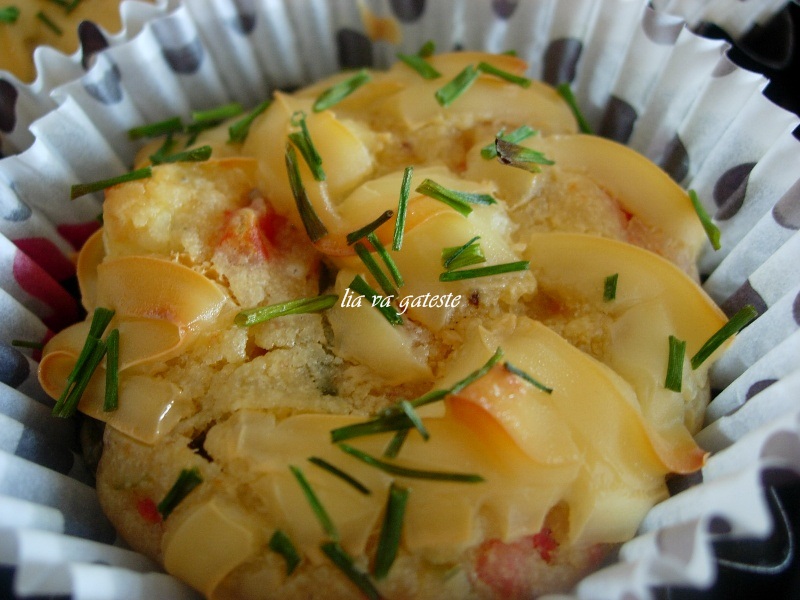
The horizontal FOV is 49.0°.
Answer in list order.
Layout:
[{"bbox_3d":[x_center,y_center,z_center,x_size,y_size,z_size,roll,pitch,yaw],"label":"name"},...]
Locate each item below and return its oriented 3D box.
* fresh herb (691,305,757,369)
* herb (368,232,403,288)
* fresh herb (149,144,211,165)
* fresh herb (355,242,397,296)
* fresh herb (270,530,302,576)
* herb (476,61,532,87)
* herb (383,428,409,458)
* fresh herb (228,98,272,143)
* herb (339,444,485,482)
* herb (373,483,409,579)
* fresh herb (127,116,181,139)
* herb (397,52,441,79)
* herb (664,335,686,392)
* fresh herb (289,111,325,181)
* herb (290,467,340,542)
[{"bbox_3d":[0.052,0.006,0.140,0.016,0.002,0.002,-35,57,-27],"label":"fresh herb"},{"bbox_3d":[-0.002,-0.006,0.125,0.001,0.001,0.010,-21,59,-13],"label":"herb"},{"bbox_3d":[-0.036,-0.024,0.145,0.009,0.001,0.002,-12,60,-2],"label":"fresh herb"},{"bbox_3d":[-0.003,-0.004,0.123,0.001,0.001,0.009,-33,72,-12],"label":"fresh herb"},{"bbox_3d":[-0.013,0.029,0.102,0.002,0.001,0.005,-25,65,-6],"label":"fresh herb"},{"bbox_3d":[0.019,-0.041,0.160,0.011,0.002,0.002,28,49,27],"label":"herb"},{"bbox_3d":[0.000,0.020,0.124,0.002,0.001,0.005,23,57,19],"label":"herb"},{"bbox_3d":[-0.025,-0.030,0.148,0.002,0.001,0.011,28,60,18],"label":"fresh herb"},{"bbox_3d":[0.001,0.020,0.107,0.018,0.001,0.002,12,66,6],"label":"herb"},{"bbox_3d":[-0.001,0.031,0.118,0.002,0.002,0.013,9,56,8],"label":"herb"},{"bbox_3d":[-0.042,-0.030,0.151,0.009,0.002,0.002,-22,49,-20],"label":"fresh herb"},{"bbox_3d":[0.003,-0.044,0.163,0.002,0.002,0.012,-23,43,-26],"label":"herb"},{"bbox_3d":[0.036,0.008,0.116,0.002,0.001,0.008,23,57,-10],"label":"herb"},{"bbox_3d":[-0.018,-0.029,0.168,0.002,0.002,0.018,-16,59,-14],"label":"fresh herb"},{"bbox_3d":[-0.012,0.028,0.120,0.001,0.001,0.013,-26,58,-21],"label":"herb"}]

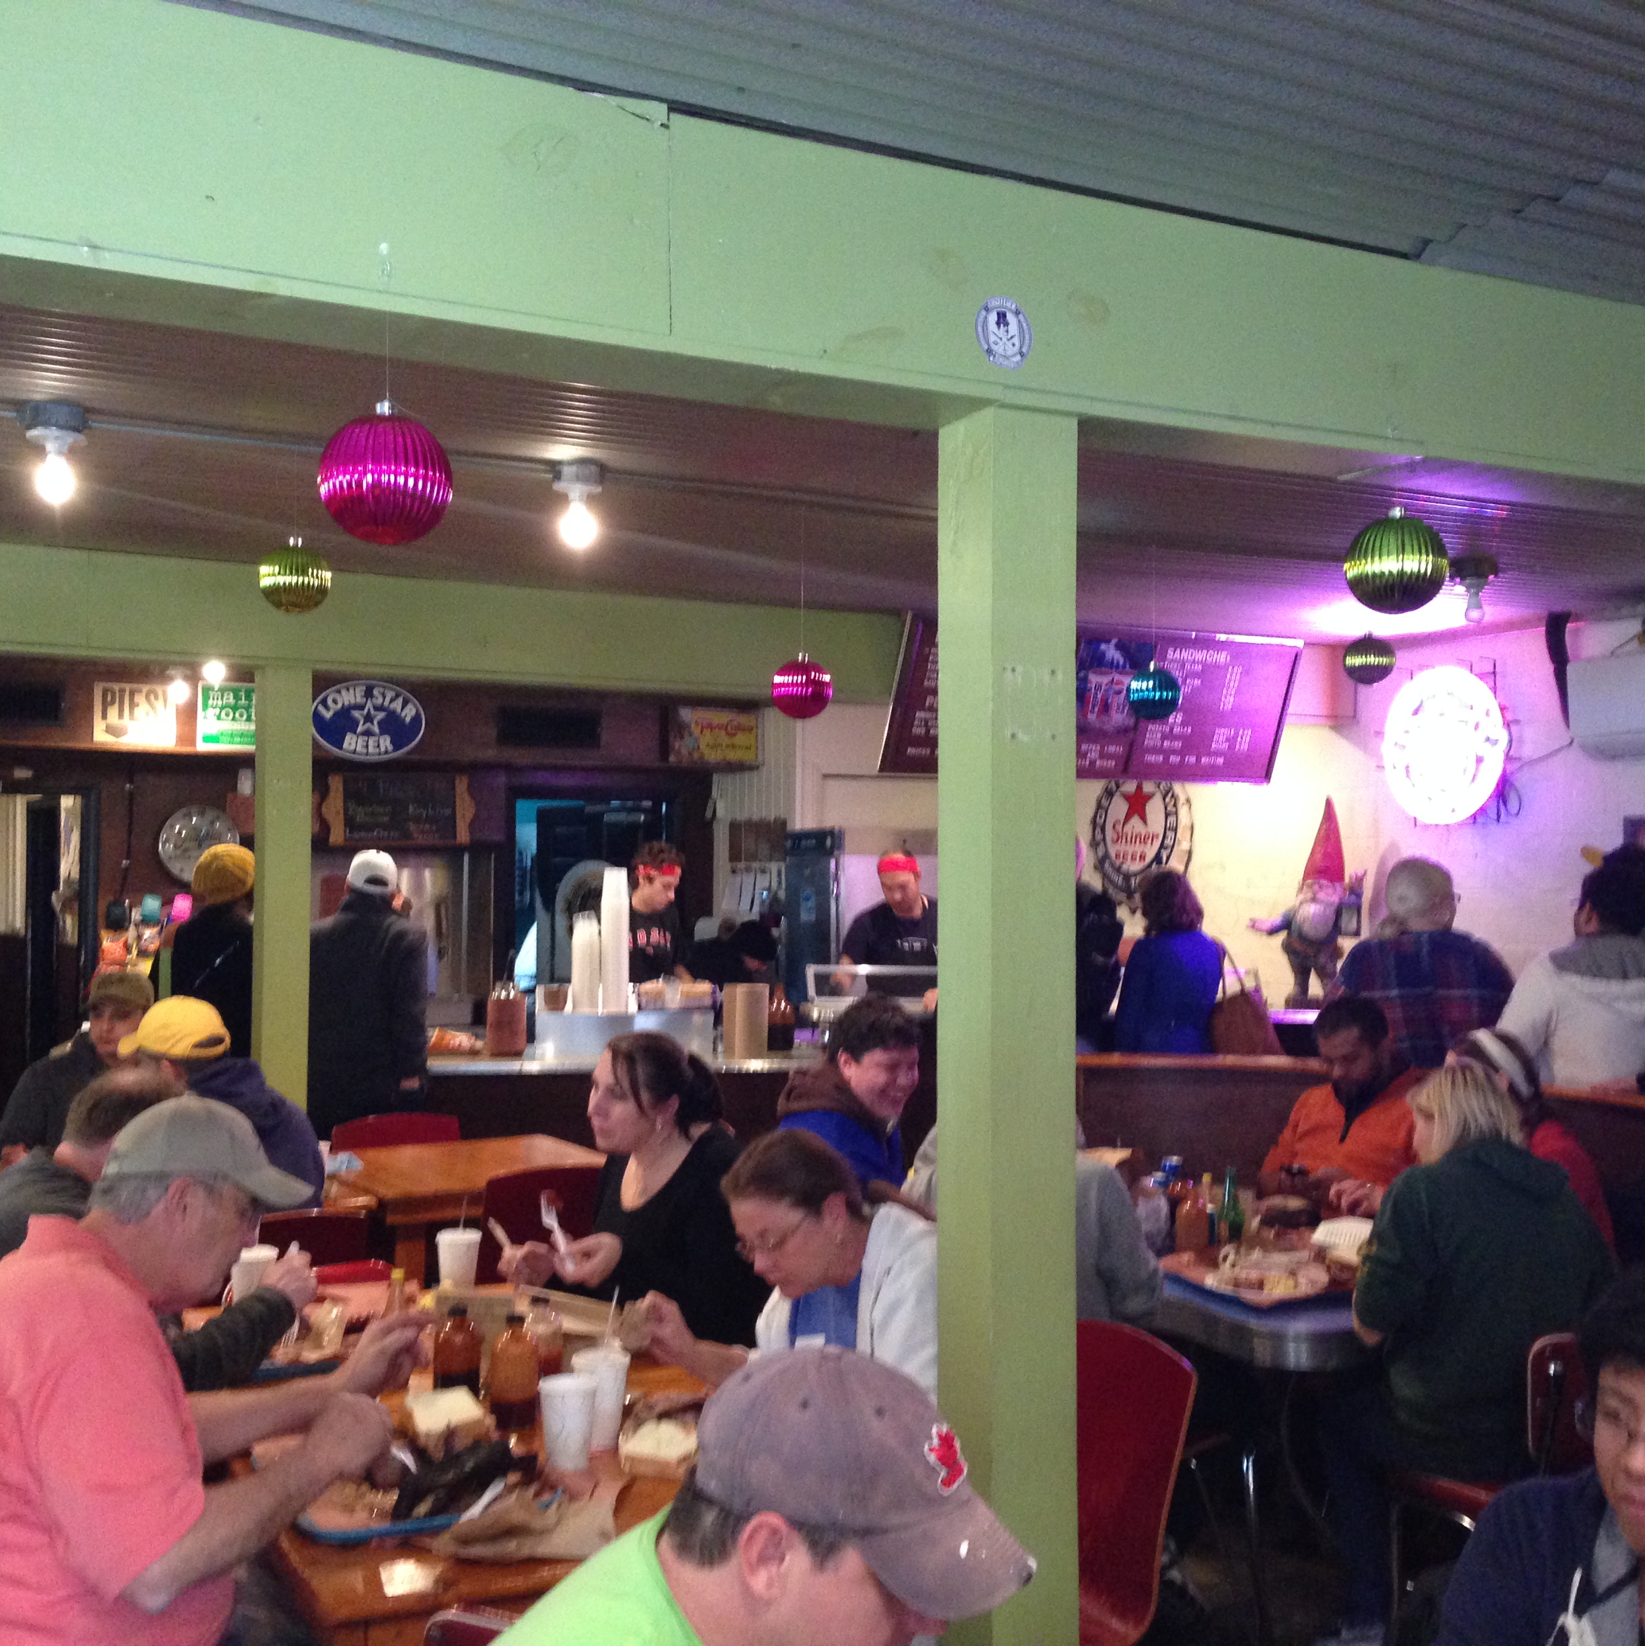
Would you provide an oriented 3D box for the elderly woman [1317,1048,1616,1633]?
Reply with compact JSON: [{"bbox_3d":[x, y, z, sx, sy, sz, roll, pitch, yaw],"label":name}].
[{"bbox_3d":[1.338,1.141,4.359,0.480,1.270,0.720,1,-2,-32],"label":"elderly woman"}]

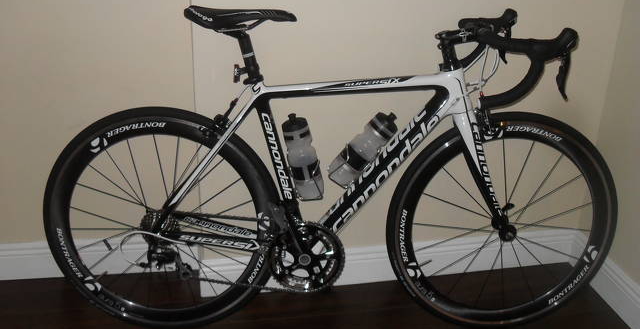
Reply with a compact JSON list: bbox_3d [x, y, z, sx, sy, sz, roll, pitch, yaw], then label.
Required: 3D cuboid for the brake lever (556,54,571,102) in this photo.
[{"bbox_3d":[0.571,-0.206,1.520,0.034,0.120,0.025,-6,17,-2],"label":"brake lever"}]

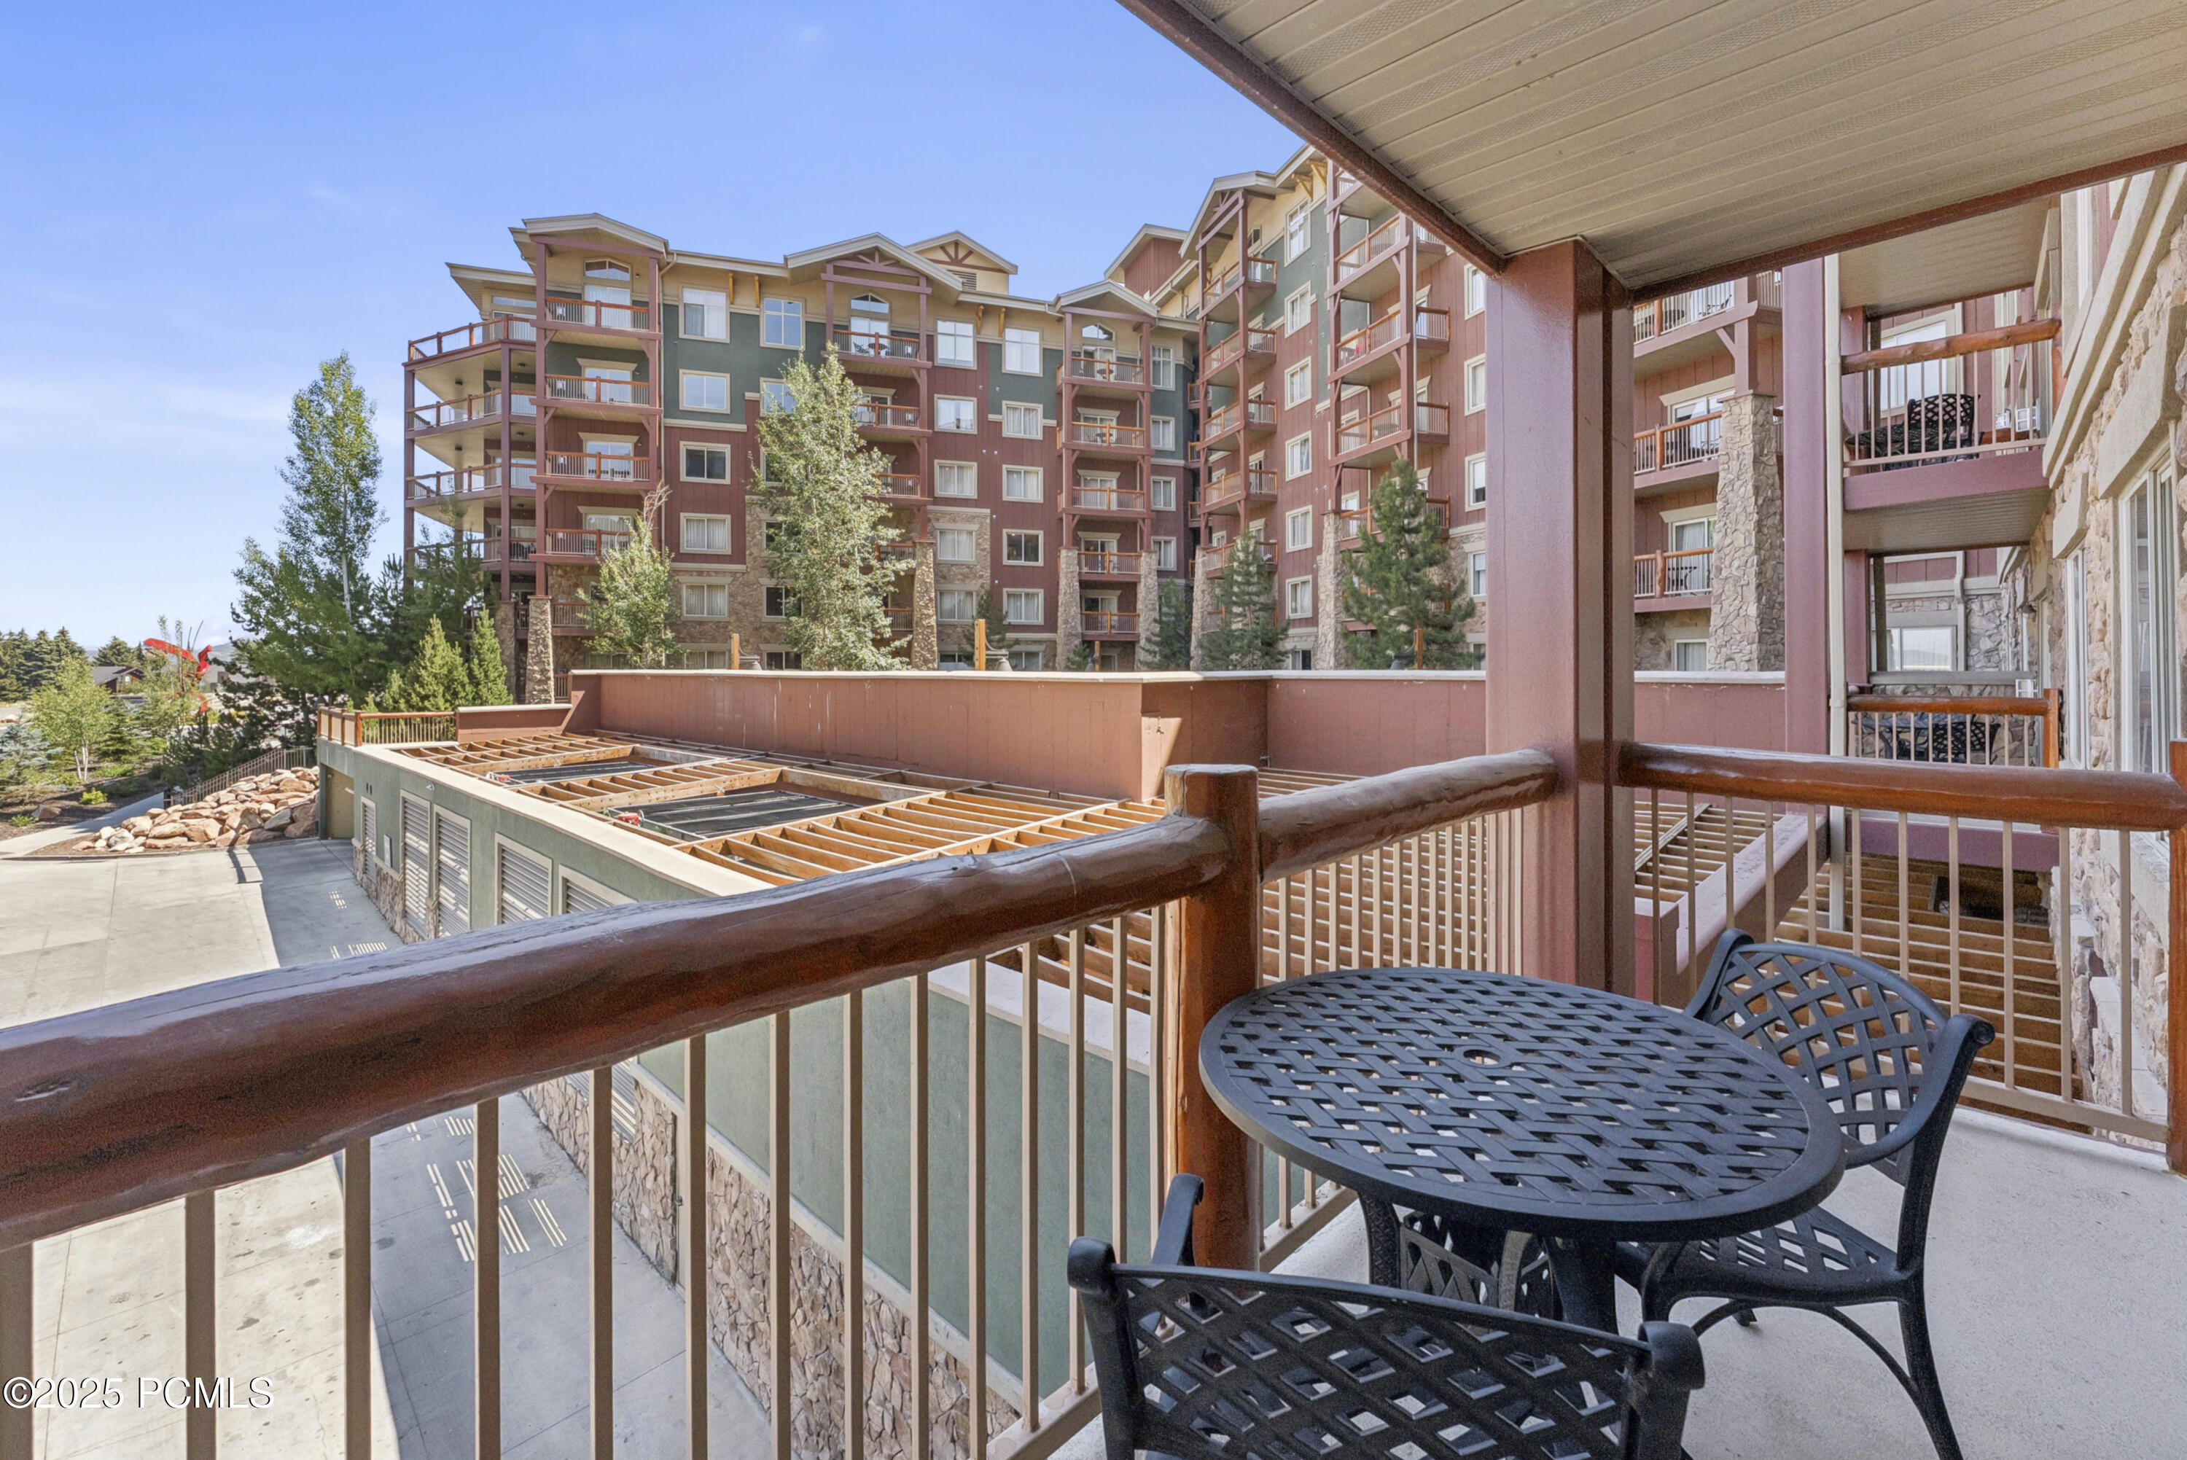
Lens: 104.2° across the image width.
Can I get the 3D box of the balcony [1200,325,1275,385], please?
[{"bbox_3d":[6.600,-16.950,38.880,1.750,1.350,4.000,-1,2,-21],"label":"balcony"}]

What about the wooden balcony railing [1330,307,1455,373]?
[{"bbox_3d":[10.024,-13.168,28.969,1.700,0.980,3.950,-1,2,-20],"label":"wooden balcony railing"}]

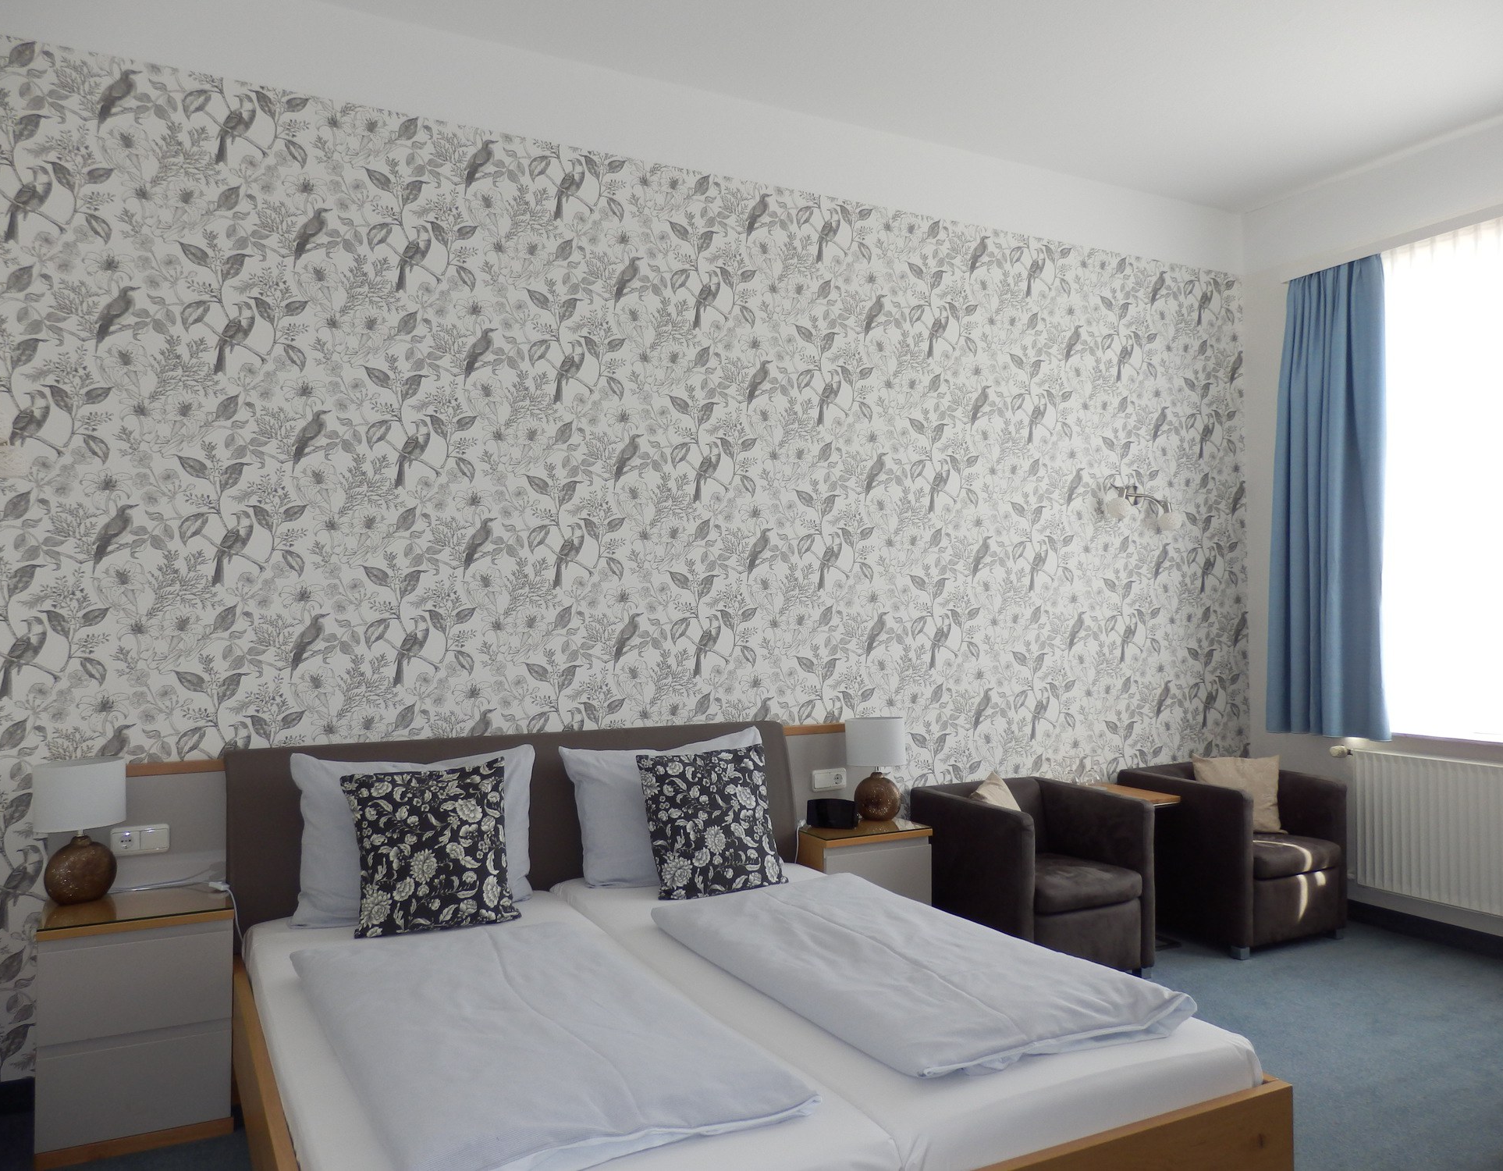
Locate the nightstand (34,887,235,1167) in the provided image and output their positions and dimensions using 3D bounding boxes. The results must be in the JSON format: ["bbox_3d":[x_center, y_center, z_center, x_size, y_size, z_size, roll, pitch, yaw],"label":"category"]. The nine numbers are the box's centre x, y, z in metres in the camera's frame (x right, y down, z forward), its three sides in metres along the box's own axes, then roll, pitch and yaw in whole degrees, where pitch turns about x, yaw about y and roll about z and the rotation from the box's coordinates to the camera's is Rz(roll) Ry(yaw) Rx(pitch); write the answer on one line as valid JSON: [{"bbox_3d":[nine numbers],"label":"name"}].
[{"bbox_3d":[-1.664,1.161,3.068,0.449,0.592,0.365,1,-2,-28],"label":"nightstand"}]

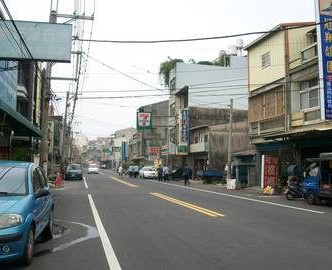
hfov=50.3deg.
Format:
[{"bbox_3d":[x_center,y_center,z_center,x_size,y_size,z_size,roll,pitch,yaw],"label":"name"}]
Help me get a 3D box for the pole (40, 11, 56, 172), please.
[{"bbox_3d":[-6.458,-1.902,19.262,0.350,10.200,0.350,2,-5,-13],"label":"pole"}]

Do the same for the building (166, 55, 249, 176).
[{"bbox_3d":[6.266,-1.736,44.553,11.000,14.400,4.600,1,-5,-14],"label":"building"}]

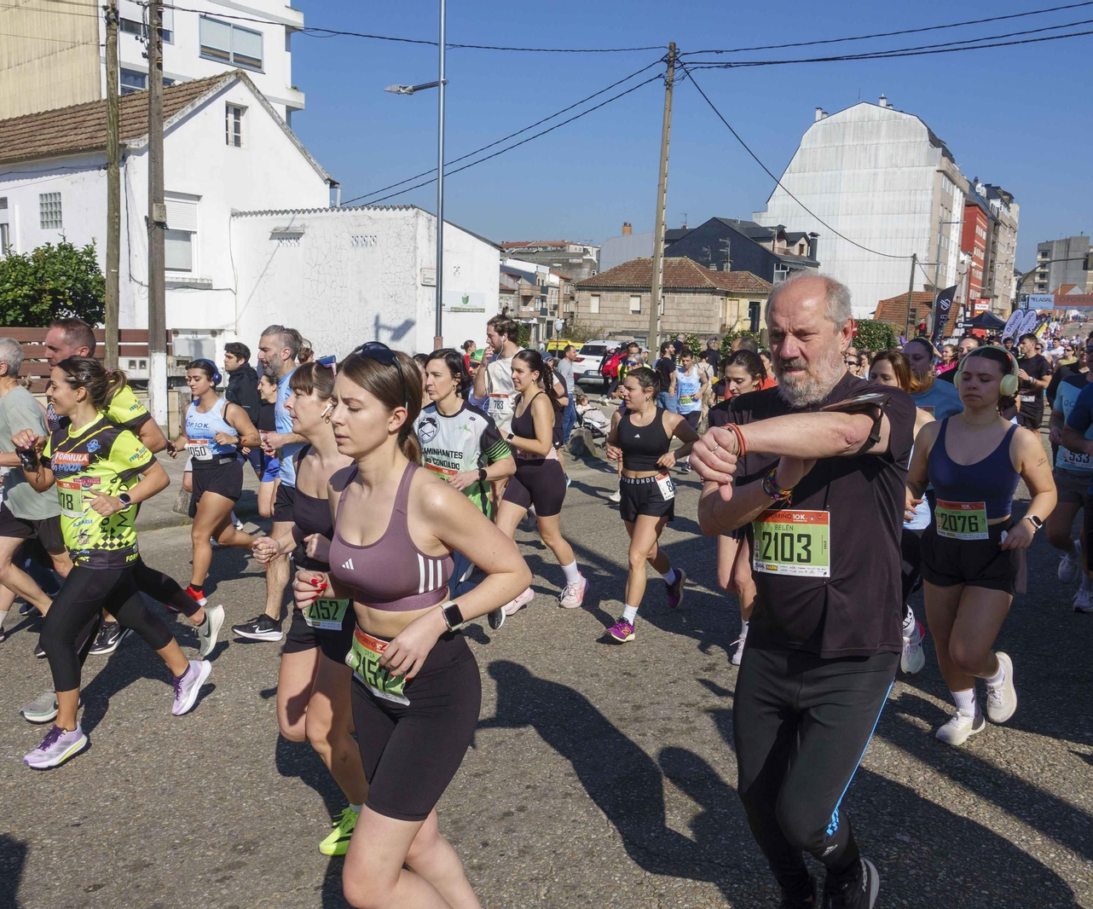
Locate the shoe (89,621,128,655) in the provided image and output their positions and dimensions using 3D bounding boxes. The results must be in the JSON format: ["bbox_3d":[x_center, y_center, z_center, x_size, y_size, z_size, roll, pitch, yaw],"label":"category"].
[{"bbox_3d":[-2.306,0.955,4.850,0.110,0.130,0.290,6,9,33],"label":"shoe"}]

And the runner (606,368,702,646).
[{"bbox_3d":[0.585,0.285,5.200,0.520,1.600,0.680,7,9,35],"label":"runner"}]

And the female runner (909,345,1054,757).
[{"bbox_3d":[1.729,0.352,3.620,0.540,1.600,0.620,7,10,39],"label":"female runner"}]

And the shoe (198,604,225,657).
[{"bbox_3d":[-1.669,0.874,4.520,0.105,0.285,0.125,8,-20,42],"label":"shoe"}]

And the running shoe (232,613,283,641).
[{"bbox_3d":[-1.622,0.974,5.115,0.285,0.125,0.110,12,2,-31],"label":"running shoe"}]

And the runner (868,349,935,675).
[{"bbox_3d":[1.581,0.308,4.170,0.520,1.600,0.720,7,10,40],"label":"runner"}]

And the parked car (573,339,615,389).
[{"bbox_3d":[2.130,-2.920,29.700,1.830,1.620,4.350,3,8,15],"label":"parked car"}]

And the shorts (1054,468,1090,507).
[{"bbox_3d":[3.380,0.190,5.700,0.380,0.330,0.330,7,9,35],"label":"shorts"}]

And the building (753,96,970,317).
[{"bbox_3d":[36.000,-24.400,103.500,19.500,27.000,21.000,6,9,31],"label":"building"}]

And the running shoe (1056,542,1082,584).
[{"bbox_3d":[3.335,0.690,5.800,0.110,0.280,0.130,27,14,40],"label":"running shoe"}]

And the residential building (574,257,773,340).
[{"bbox_3d":[9.066,-10.625,64.112,12.300,6.500,8.200,5,9,22],"label":"residential building"}]

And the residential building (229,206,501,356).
[{"bbox_3d":[-4.203,-3.272,20.762,5.900,4.285,2.750,7,10,34],"label":"residential building"}]

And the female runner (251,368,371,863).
[{"bbox_3d":[-0.660,0.500,2.870,0.680,1.600,0.500,-6,10,-43],"label":"female runner"}]

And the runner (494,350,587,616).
[{"bbox_3d":[-0.010,0.175,5.650,0.720,1.620,0.500,-5,10,-41],"label":"runner"}]

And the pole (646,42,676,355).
[{"bbox_3d":[3.110,-6.000,24.650,0.300,9.800,0.300,7,9,30],"label":"pole"}]

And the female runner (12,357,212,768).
[{"bbox_3d":[-1.704,0.415,3.618,0.500,1.563,0.800,8,10,37],"label":"female runner"}]

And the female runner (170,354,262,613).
[{"bbox_3d":[-2.088,0.186,5.718,0.500,1.558,0.710,8,10,37],"label":"female runner"}]

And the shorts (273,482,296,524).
[{"bbox_3d":[-1.325,0.215,4.970,0.340,0.360,0.400,-6,10,-42],"label":"shorts"}]

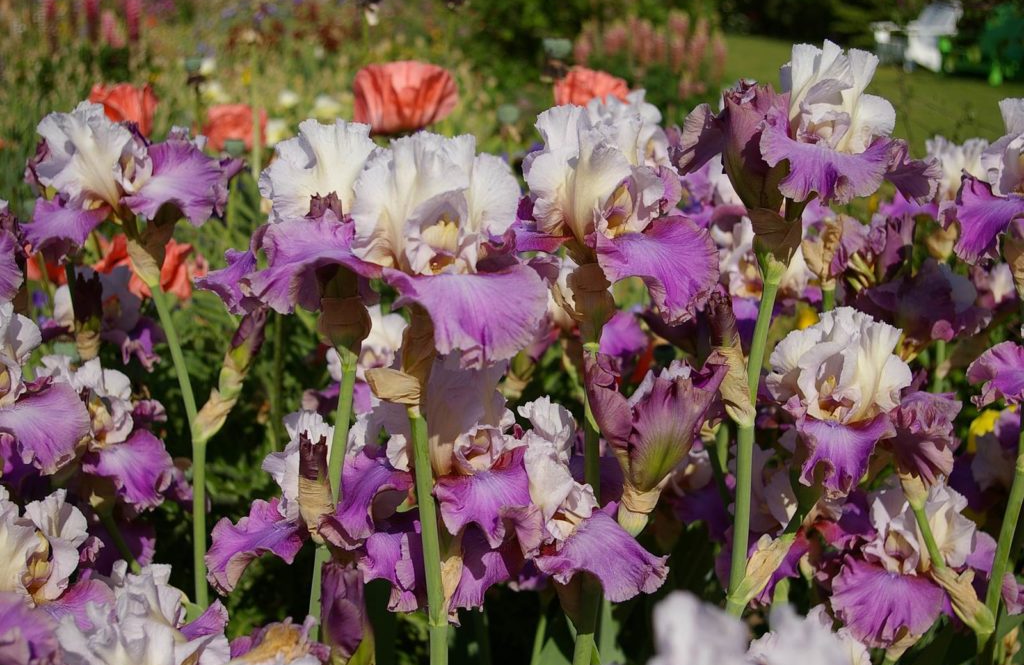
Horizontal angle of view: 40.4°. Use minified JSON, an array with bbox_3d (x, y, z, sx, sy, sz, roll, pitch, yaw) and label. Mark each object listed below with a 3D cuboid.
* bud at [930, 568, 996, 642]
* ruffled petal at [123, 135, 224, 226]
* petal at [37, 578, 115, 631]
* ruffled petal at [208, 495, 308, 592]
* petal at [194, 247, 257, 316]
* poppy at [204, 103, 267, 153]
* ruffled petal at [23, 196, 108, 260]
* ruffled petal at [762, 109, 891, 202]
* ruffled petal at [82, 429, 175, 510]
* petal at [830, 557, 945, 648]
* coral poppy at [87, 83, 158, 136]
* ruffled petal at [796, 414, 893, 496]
[{"bbox_3d":[0.330,0.198,1.020,0.030,0.064,0.026,-38,9,0],"label":"bud"},{"bbox_3d":[-0.284,-0.128,1.170,0.075,0.073,0.080,11,17,43],"label":"ruffled petal"},{"bbox_3d":[-0.268,0.170,0.860,0.060,0.037,0.058,11,18,39],"label":"petal"},{"bbox_3d":[-0.182,0.152,0.990,0.072,0.052,0.060,-5,15,-19],"label":"ruffled petal"},{"bbox_3d":[-0.212,-0.038,1.050,0.065,0.046,0.060,-7,16,-24],"label":"petal"},{"bbox_3d":[-0.486,-0.359,2.450,0.115,0.082,0.110,0,12,0],"label":"poppy"},{"bbox_3d":[-0.390,-0.091,1.220,0.065,0.051,0.065,-12,19,-38],"label":"ruffled petal"},{"bbox_3d":[0.206,-0.116,0.920,0.087,0.056,0.062,-2,14,-8],"label":"ruffled petal"},{"bbox_3d":[-0.289,0.103,1.050,0.064,0.050,0.065,-12,19,-40],"label":"ruffled petal"},{"bbox_3d":[0.330,0.235,1.220,0.096,0.071,0.058,3,15,10],"label":"petal"},{"bbox_3d":[-0.587,-0.335,2.100,0.105,0.085,0.105,0,14,0],"label":"coral poppy"},{"bbox_3d":[0.272,0.101,1.140,0.073,0.057,0.050,3,15,12],"label":"ruffled petal"}]

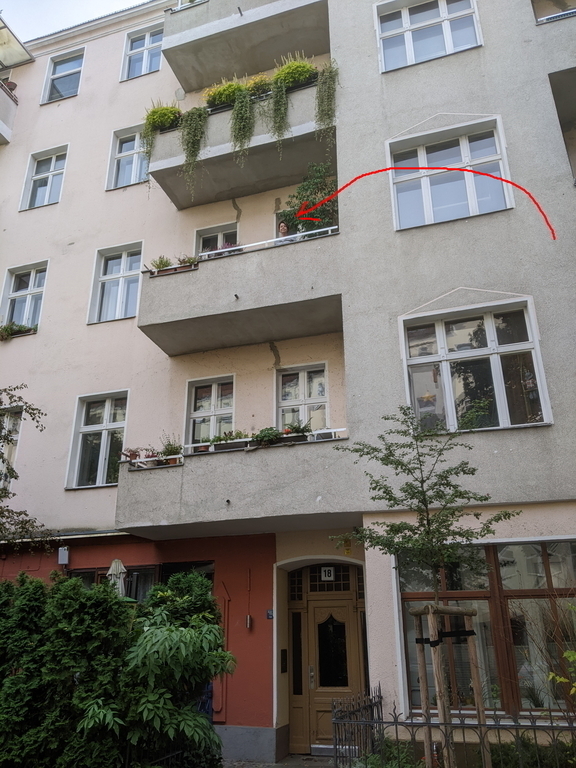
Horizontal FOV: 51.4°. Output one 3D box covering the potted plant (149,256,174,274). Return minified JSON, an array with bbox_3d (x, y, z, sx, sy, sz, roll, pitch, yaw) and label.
[{"bbox_3d":[-2.349,-2.175,11.149,0.500,0.380,0.280,-7,-23,16],"label":"potted plant"}]

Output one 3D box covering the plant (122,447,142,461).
[{"bbox_3d":[-2.529,1.131,9.745,0.306,0.240,0.250,-7,-23,17],"label":"plant"}]

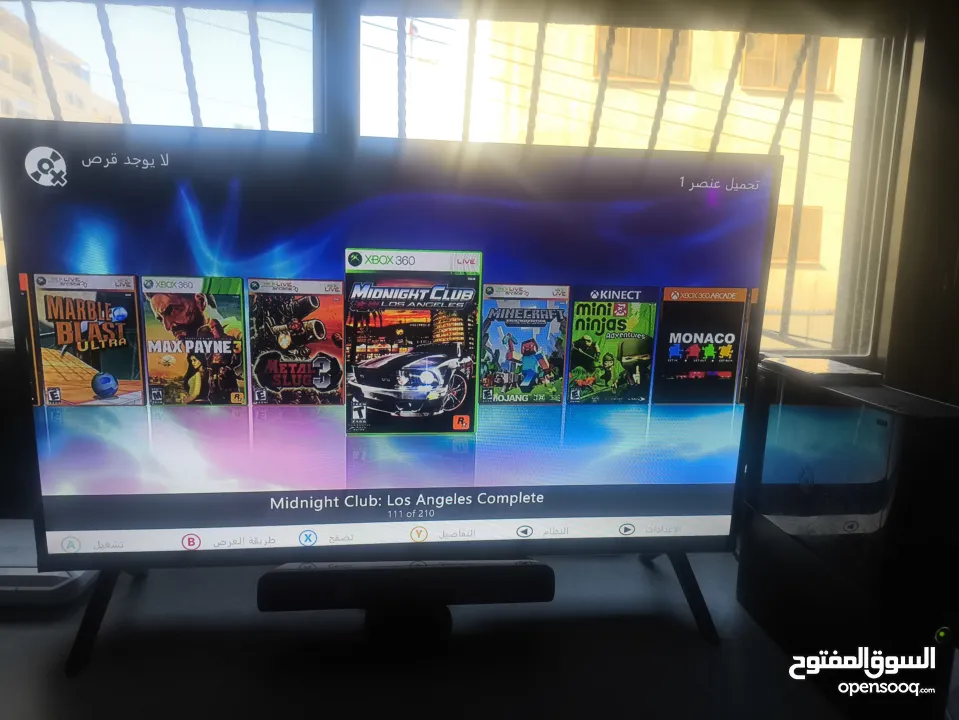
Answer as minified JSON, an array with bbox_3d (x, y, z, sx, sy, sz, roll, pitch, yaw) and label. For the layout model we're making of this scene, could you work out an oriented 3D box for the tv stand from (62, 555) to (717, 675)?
[{"bbox_3d":[-0.070,0.235,0.723,0.610,0.056,0.172,1,12,-7],"label":"tv stand"}]

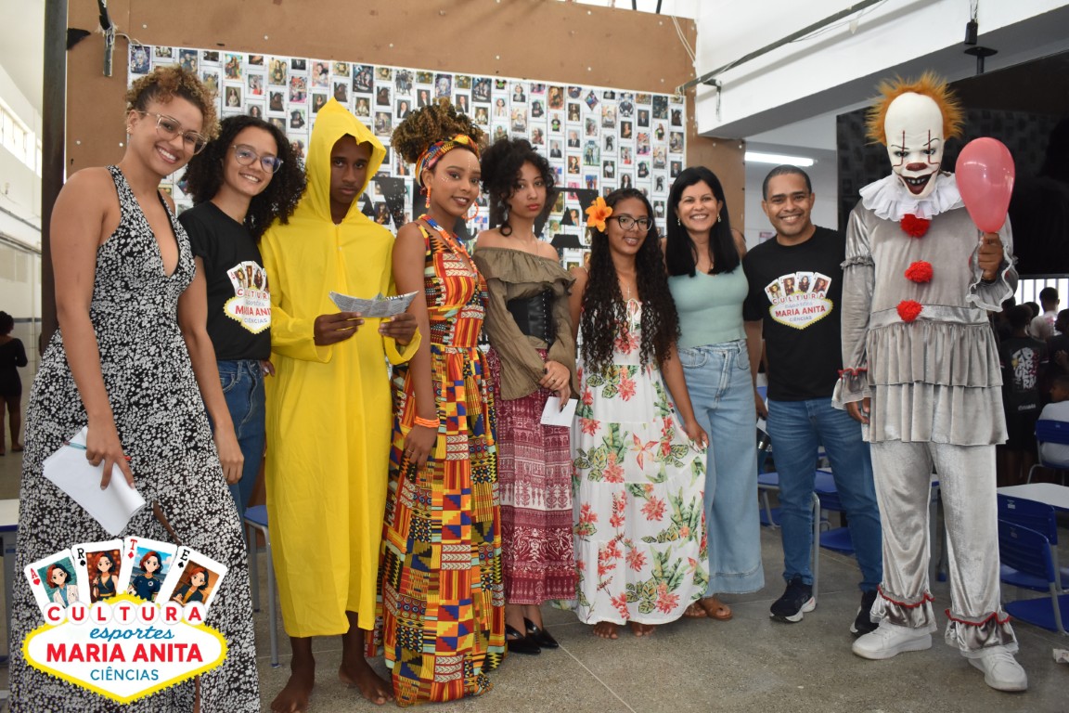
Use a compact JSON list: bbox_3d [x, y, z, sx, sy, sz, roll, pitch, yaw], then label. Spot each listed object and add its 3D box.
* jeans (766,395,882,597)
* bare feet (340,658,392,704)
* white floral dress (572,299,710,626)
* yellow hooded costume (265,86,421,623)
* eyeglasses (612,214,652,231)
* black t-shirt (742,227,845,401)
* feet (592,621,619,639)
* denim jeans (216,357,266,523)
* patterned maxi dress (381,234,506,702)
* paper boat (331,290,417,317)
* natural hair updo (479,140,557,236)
[{"bbox_3d":[1.071,0.474,3.422,0.430,0.830,0.340,0,1,18],"label":"jeans"},{"bbox_3d":[-0.506,0.957,2.784,0.100,0.095,0.240,-1,2,-37],"label":"bare feet"},{"bbox_3d":[0.387,0.351,3.349,0.500,1.220,0.420,0,1,2],"label":"white floral dress"},{"bbox_3d":[-0.578,0.021,2.711,0.480,1.570,0.420,0,1,-18],"label":"yellow hooded costume"},{"bbox_3d":[0.349,-0.476,3.280,0.140,0.050,0.140,0,1,-16],"label":"eyeglasses"},{"bbox_3d":[0.976,-0.141,3.428,0.430,0.670,0.270,0,1,12],"label":"black t-shirt"},{"bbox_3d":[0.264,0.950,3.373,0.090,0.080,0.220,0,1,9],"label":"feet"},{"bbox_3d":[-0.929,0.483,2.832,0.360,0.970,0.270,-1,2,-34],"label":"denim jeans"},{"bbox_3d":[-0.280,0.293,2.848,0.400,1.410,0.400,-1,2,-36],"label":"patterned maxi dress"},{"bbox_3d":[-0.434,-0.134,2.467,0.240,0.075,0.070,0,1,-12],"label":"paper boat"},{"bbox_3d":[-0.060,-0.591,3.197,0.250,0.310,0.250,-1,1,-21],"label":"natural hair updo"}]

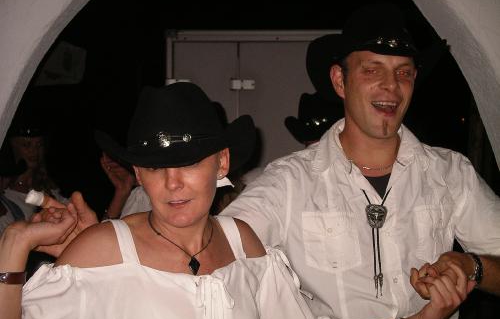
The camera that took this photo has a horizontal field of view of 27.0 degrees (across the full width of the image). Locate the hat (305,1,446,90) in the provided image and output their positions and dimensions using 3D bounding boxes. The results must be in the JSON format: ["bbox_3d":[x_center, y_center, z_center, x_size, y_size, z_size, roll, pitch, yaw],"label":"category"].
[{"bbox_3d":[0.270,-0.243,2.200,0.295,0.150,0.355,5,-5,-8],"label":"hat"}]

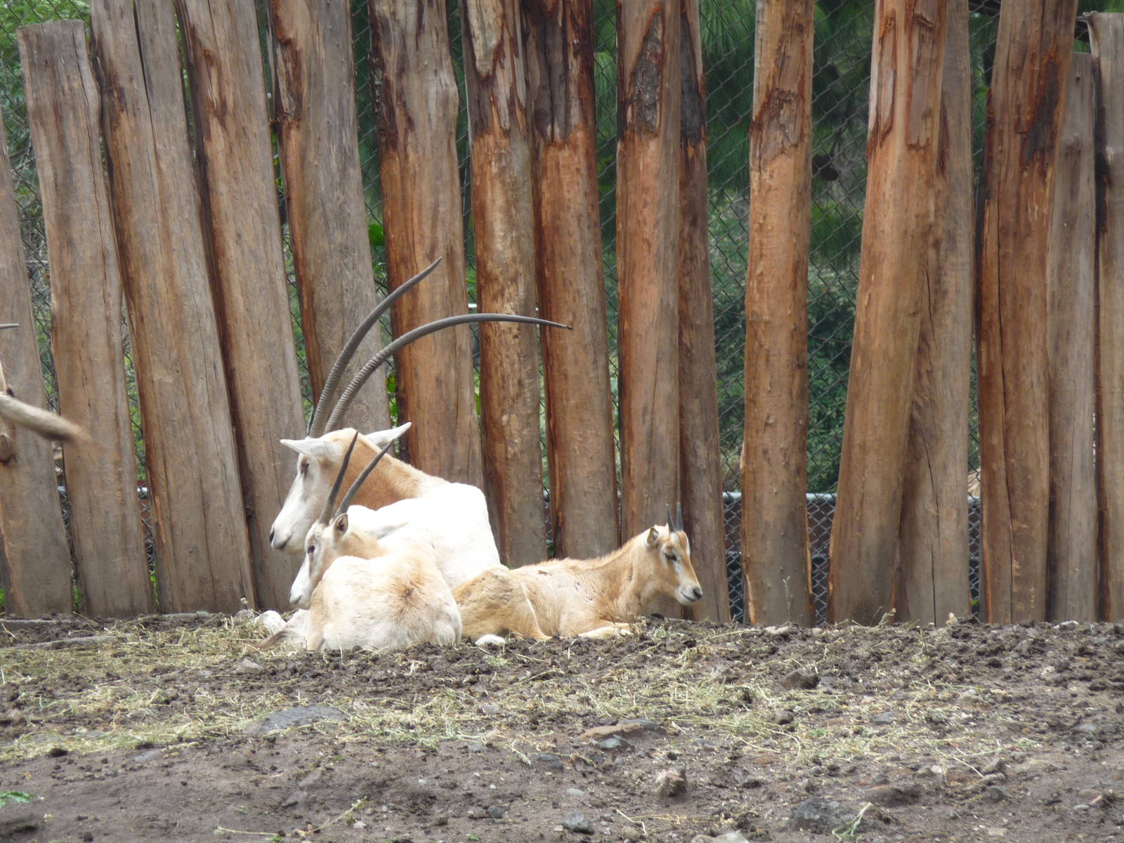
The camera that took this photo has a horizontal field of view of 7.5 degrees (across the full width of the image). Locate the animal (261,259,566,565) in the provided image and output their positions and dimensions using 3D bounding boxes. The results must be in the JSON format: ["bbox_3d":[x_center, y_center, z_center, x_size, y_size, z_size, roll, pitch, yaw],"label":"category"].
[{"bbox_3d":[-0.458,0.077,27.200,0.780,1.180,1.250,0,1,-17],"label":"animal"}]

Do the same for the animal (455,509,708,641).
[{"bbox_3d":[0.039,0.472,26.400,0.790,0.430,0.360,0,1,0],"label":"animal"}]

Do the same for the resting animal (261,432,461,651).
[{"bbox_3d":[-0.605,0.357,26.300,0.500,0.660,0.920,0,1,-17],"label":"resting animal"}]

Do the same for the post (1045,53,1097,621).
[{"bbox_3d":[1.704,-0.283,28.600,0.170,1.900,0.170,-1,1,0],"label":"post"}]

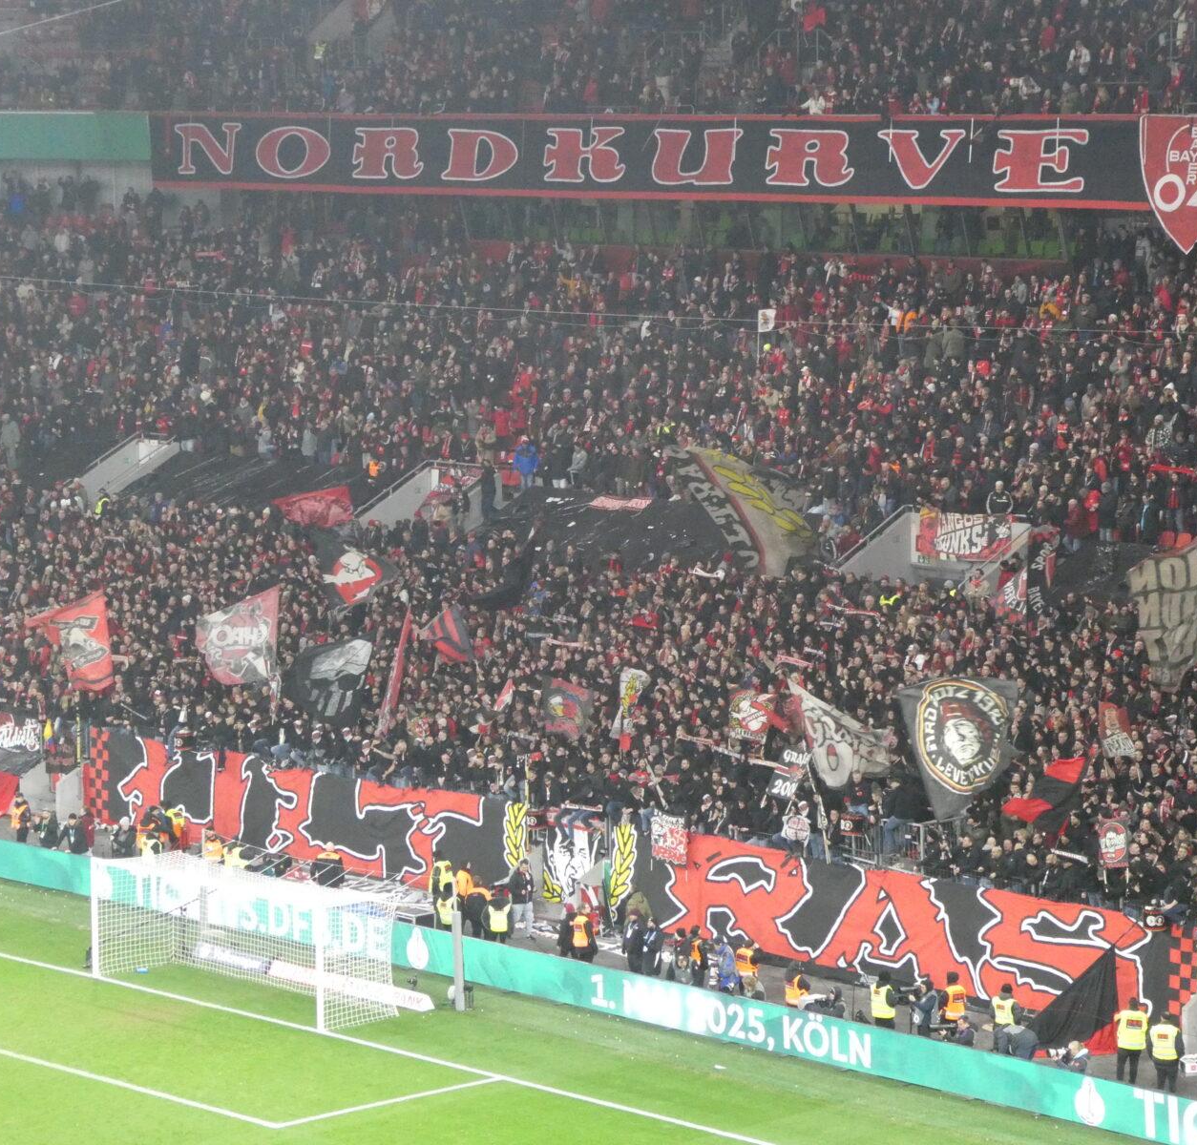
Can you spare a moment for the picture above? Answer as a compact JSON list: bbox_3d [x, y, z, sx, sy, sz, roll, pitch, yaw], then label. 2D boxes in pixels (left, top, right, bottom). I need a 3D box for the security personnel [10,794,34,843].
[{"bbox_3d":[-14.103,6.261,97.156,0.560,1.740,0.420,4,7,37],"label":"security personnel"}]

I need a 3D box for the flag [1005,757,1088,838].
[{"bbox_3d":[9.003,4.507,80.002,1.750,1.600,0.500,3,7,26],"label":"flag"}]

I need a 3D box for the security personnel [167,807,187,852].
[{"bbox_3d":[-10.257,6.390,96.371,0.580,1.650,0.500,-5,8,-40],"label":"security personnel"}]

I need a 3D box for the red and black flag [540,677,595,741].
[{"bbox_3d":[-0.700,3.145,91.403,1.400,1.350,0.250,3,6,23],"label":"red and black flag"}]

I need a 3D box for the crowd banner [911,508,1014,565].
[{"bbox_3d":[8.833,-0.859,96.321,0.120,1.100,3.050,-6,8,-44],"label":"crowd banner"}]

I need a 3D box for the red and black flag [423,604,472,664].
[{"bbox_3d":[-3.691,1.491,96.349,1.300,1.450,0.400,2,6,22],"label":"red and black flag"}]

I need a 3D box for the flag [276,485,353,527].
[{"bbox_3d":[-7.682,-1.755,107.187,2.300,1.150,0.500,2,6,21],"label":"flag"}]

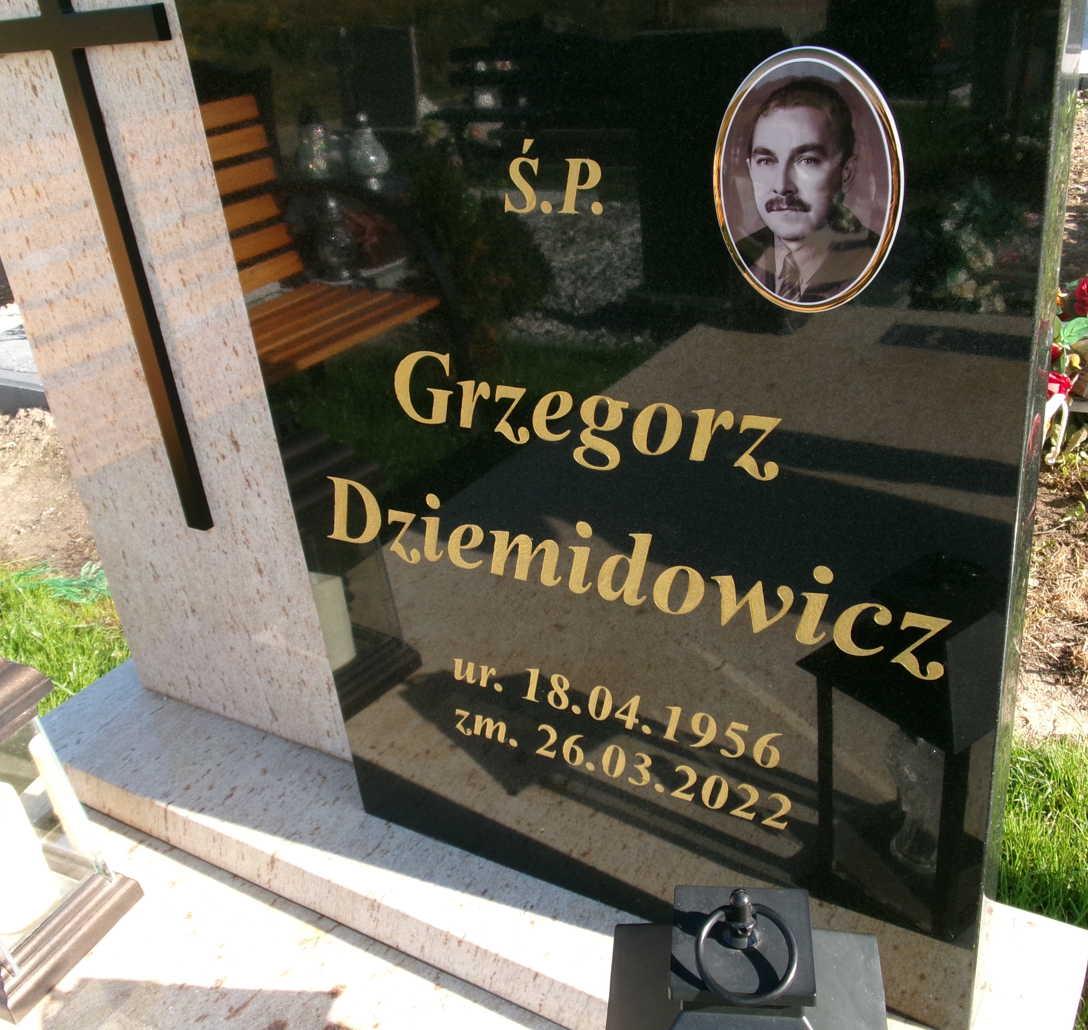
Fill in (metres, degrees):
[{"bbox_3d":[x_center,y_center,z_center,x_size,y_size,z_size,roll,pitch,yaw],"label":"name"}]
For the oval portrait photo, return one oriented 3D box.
[{"bbox_3d":[0.122,-0.154,0.524,0.091,0.121,0.010,10,31,31],"label":"oval portrait photo"}]

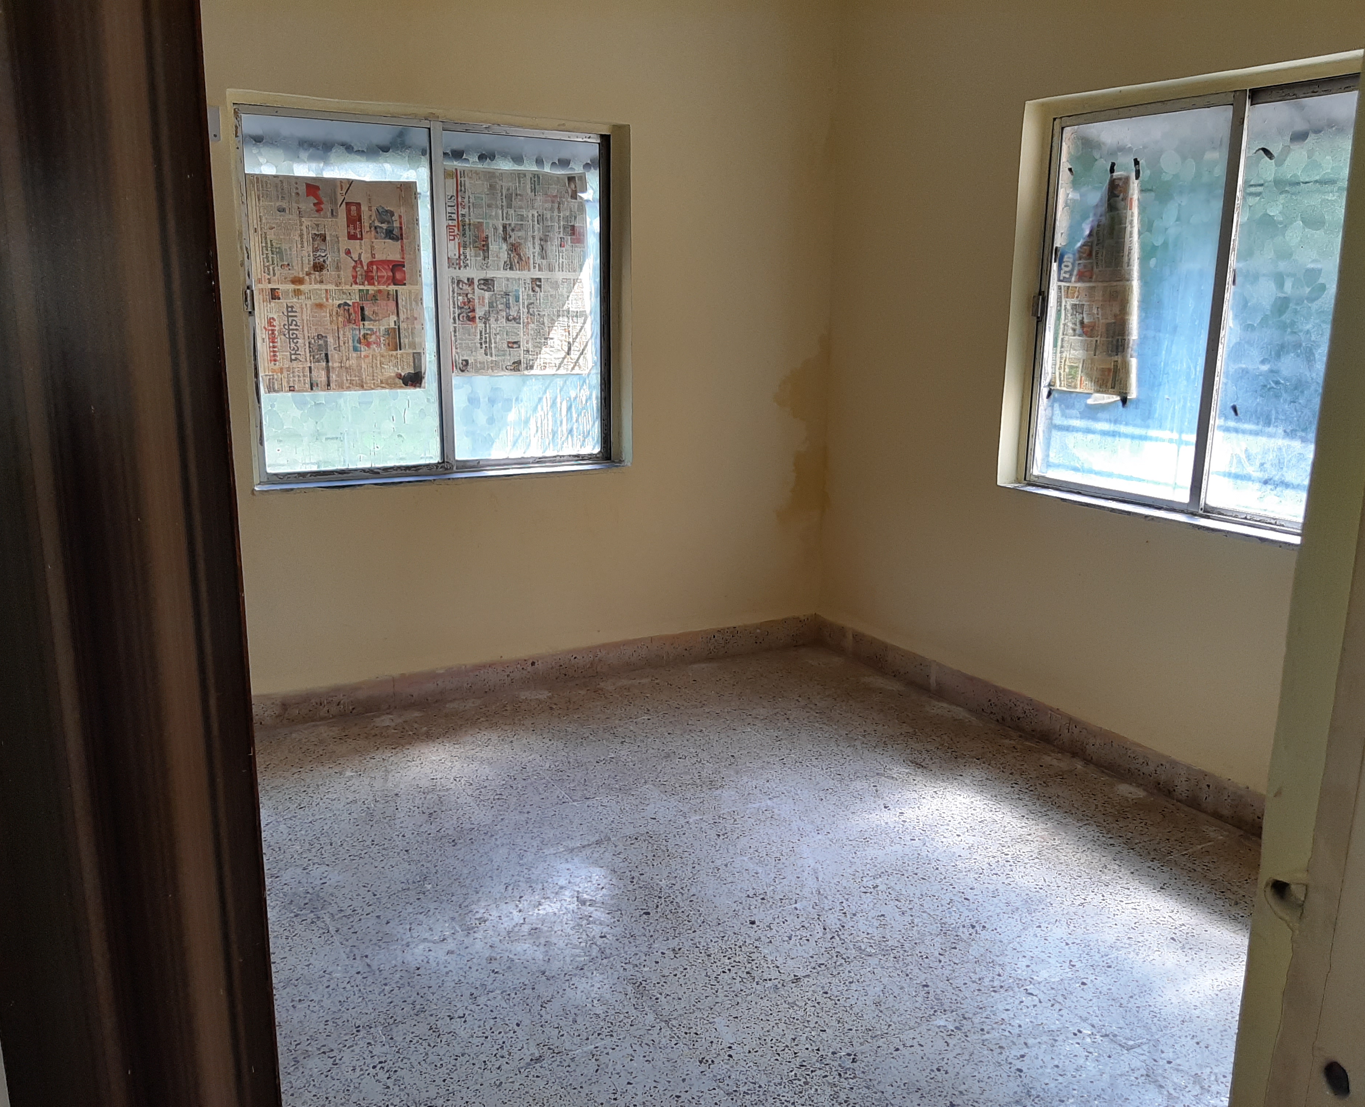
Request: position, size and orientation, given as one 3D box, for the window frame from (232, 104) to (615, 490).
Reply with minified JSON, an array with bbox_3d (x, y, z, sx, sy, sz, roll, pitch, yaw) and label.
[{"bbox_3d":[-0.845,-0.879,3.873,1.278,1.173,0.080,-6,14,-29],"label":"window frame"}]

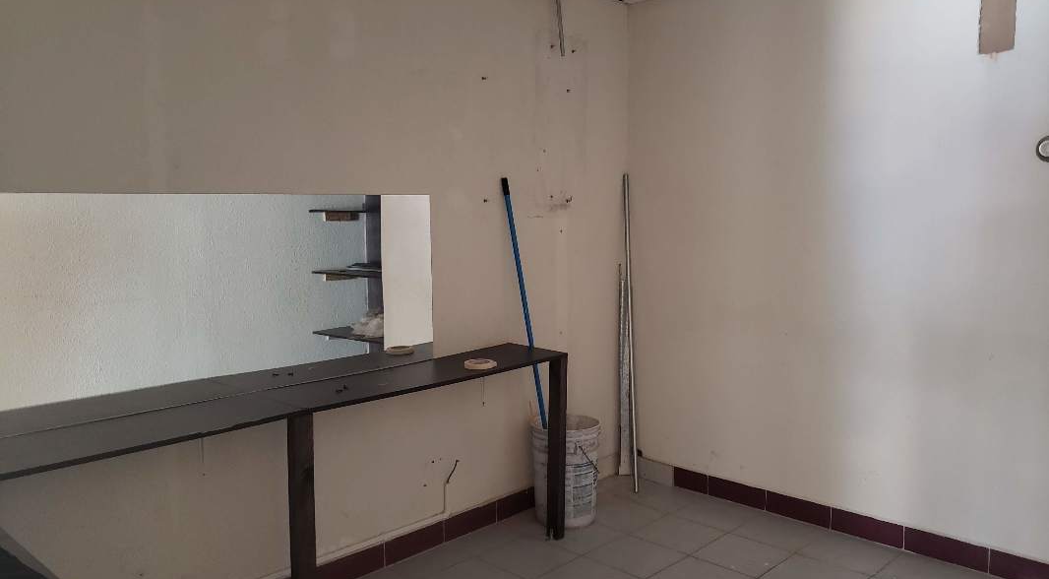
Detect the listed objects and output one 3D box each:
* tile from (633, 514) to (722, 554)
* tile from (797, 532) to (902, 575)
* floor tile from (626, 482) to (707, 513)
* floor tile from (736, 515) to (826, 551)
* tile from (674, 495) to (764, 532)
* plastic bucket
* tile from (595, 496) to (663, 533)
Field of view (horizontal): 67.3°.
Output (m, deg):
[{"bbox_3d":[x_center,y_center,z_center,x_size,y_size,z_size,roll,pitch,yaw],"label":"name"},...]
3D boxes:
[{"bbox_3d":[0.667,1.058,3.411,0.302,0.010,0.302,5,8,44],"label":"tile"},{"bbox_3d":[1.308,1.063,3.170,0.300,0.012,0.300,-6,7,-45],"label":"tile"},{"bbox_3d":[0.655,0.993,3.727,0.307,0.010,0.292,-6,7,-45],"label":"floor tile"},{"bbox_3d":[1.073,1.024,3.310,0.307,0.010,0.292,-6,7,-45],"label":"floor tile"},{"bbox_3d":[0.880,1.030,3.599,0.300,0.012,0.300,-6,7,-45],"label":"tile"},{"bbox_3d":[0.190,0.822,3.576,0.308,0.425,0.308,-1,5,3],"label":"plastic bucket"},{"bbox_3d":[0.441,1.015,3.514,0.292,0.010,0.292,-6,7,-45],"label":"tile"}]

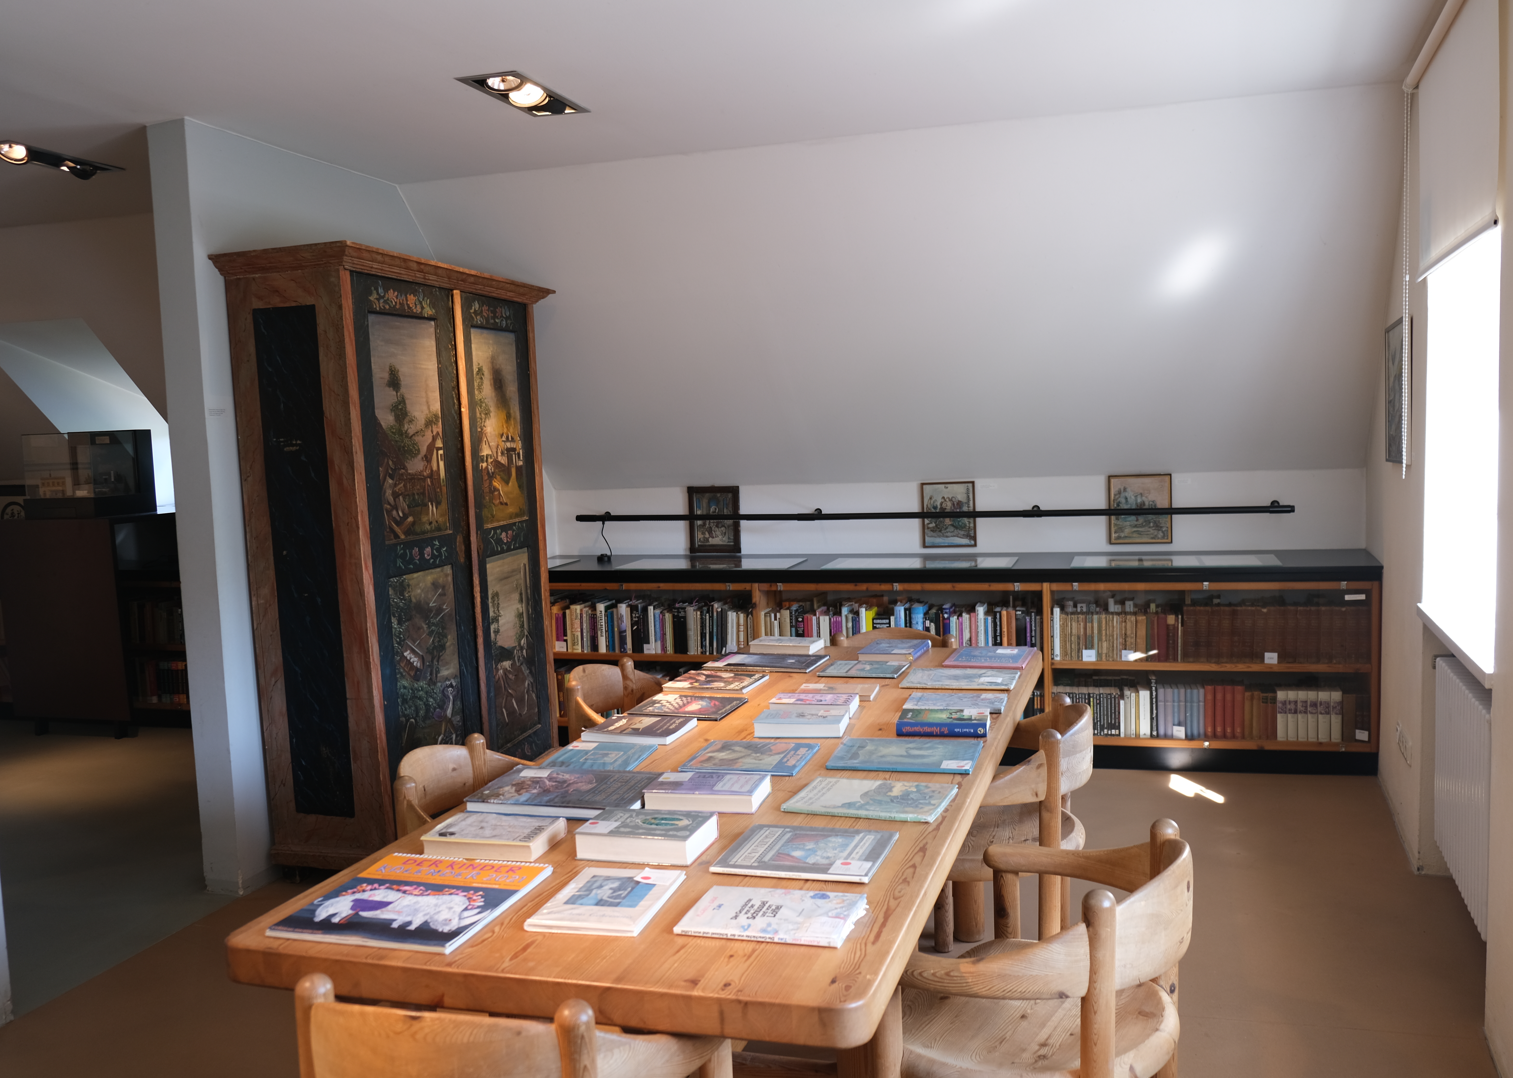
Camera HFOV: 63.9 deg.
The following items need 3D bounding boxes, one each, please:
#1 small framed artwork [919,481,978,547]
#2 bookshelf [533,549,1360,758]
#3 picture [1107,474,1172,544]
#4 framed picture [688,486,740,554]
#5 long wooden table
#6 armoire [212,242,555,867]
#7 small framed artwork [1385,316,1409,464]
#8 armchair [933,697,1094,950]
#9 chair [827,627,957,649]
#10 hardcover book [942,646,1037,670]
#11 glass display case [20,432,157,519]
[{"bbox_3d":[0.964,-0.118,6.069,0.267,0.327,0.020,-1,5,17],"label":"small framed artwork"},{"bbox_3d":[0.738,0.529,5.812,3.968,0.860,0.758,-1,5,16],"label":"bookshelf"},{"bbox_3d":[1.835,-0.139,5.800,0.286,0.331,0.020,-1,5,17],"label":"picture"},{"bbox_3d":[-0.223,-0.098,6.436,0.284,0.356,0.025,-1,5,17],"label":"framed picture"},{"bbox_3d":[0.079,0.849,2.933,0.993,0.733,2.645,-1,5,18],"label":"long wooden table"},{"bbox_3d":[-1.282,0.064,4.674,0.507,2.115,1.475,-1,5,16],"label":"armoire"},{"bbox_3d":[2.239,-0.514,4.230,0.022,0.492,0.650,0,5,22],"label":"small framed artwork"},{"bbox_3d":[0.614,0.802,3.171,0.500,0.750,0.550,-1,5,18],"label":"armchair"},{"bbox_3d":[0.456,0.725,4.201,0.550,0.750,0.500,-1,5,18],"label":"chair"},{"bbox_3d":[0.743,0.377,3.839,0.242,0.014,0.300,-1,5,18],"label":"hardcover book"},{"bbox_3d":[-3.688,-0.351,6.694,0.468,0.452,0.430,-1,5,16],"label":"glass display case"}]

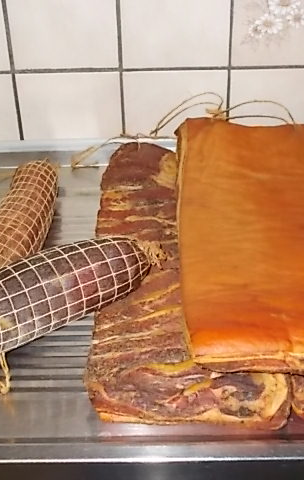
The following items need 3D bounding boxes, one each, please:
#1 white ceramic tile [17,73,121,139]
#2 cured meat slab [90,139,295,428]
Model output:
[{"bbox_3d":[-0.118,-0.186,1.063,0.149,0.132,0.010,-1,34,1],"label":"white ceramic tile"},{"bbox_3d":[0.031,0.017,0.875,0.188,0.048,0.505,-1,34,1],"label":"cured meat slab"}]

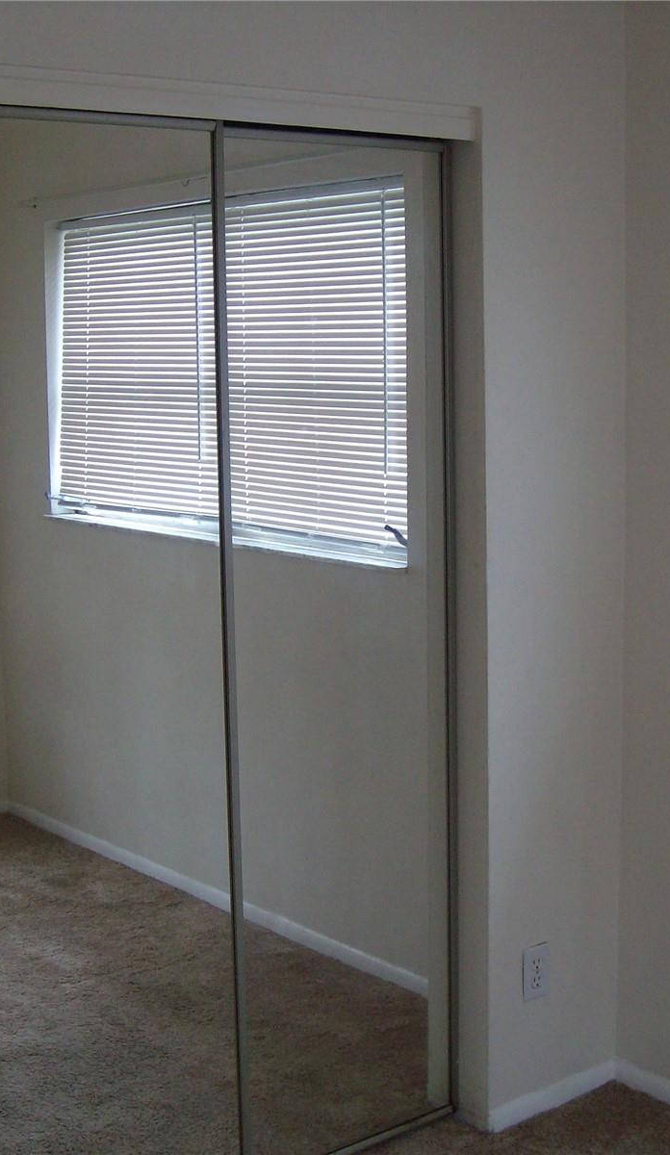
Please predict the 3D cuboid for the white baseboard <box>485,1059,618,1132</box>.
[{"bbox_3d":[0.467,1.105,3.329,0.389,0.049,0.014,-7,10,-37],"label":"white baseboard"}]

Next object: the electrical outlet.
[{"bbox_3d":[0.418,0.826,3.264,0.071,0.115,0.009,-7,10,-37],"label":"electrical outlet"}]

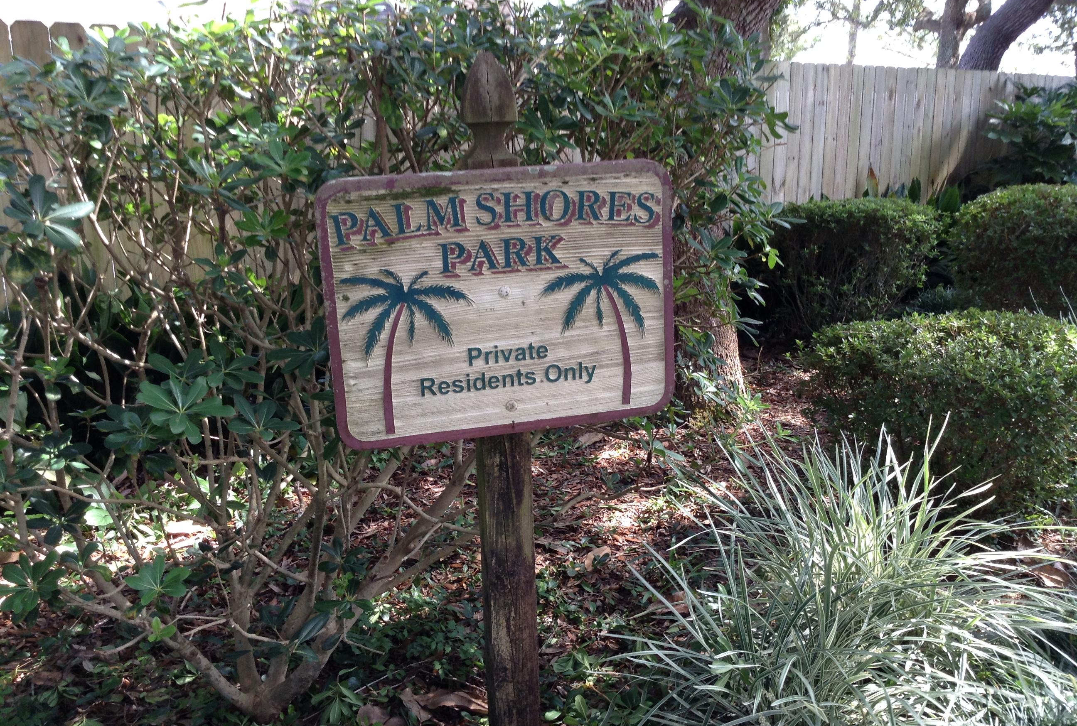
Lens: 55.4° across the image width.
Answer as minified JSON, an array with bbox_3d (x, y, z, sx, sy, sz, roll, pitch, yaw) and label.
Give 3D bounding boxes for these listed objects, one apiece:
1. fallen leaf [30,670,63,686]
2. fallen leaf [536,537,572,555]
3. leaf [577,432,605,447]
[{"bbox_3d":[-1.290,0.826,2.688,0.088,0.021,0.056,-5,14,-18],"label":"fallen leaf"},{"bbox_3d":[0.050,0.622,3.493,0.120,0.032,0.060,4,14,19],"label":"fallen leaf"},{"bbox_3d":[0.236,0.346,4.639,0.118,0.042,0.070,-6,14,-21],"label":"leaf"}]

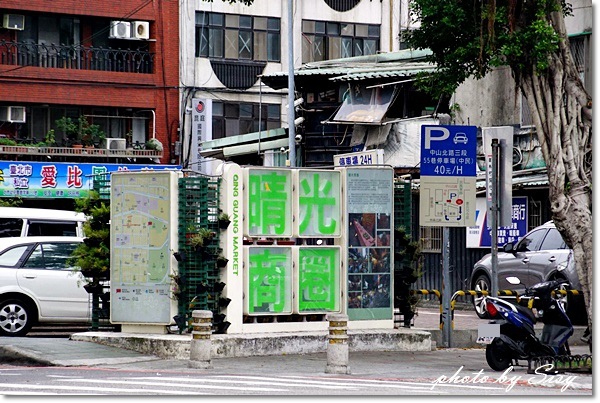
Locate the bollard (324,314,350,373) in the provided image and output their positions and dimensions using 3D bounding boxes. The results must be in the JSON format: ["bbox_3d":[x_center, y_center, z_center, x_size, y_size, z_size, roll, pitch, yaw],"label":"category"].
[{"bbox_3d":[0.445,1.689,40.000,0.290,0.710,0.290,0,-1,0],"label":"bollard"}]

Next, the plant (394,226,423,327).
[{"bbox_3d":[1.539,1.088,48.300,0.440,1.450,0.440,-1,-1,39],"label":"plant"}]

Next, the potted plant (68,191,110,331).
[{"bbox_3d":[-2.923,0.827,47.300,0.600,1.950,0.480,-1,-1,40],"label":"potted plant"}]

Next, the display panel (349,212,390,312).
[{"bbox_3d":[0.942,0.834,47.704,0.120,1.356,0.965,-1,-1,39],"label":"display panel"}]

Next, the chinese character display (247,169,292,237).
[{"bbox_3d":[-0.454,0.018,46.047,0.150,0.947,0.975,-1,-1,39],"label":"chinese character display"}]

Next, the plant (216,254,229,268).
[{"bbox_3d":[-1.056,0.818,46.000,0.160,0.200,0.160,0,-1,39],"label":"plant"}]

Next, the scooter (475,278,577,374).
[{"bbox_3d":[2.809,1.485,41.300,0.680,1.130,1.780,-1,-1,41],"label":"scooter"}]

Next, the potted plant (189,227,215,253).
[{"bbox_3d":[-1.319,0.509,45.200,0.350,0.350,0.300,0,-1,-11],"label":"potted plant"}]

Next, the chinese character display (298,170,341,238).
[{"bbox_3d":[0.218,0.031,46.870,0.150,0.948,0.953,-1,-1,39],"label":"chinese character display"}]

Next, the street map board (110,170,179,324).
[{"bbox_3d":[-2.135,0.647,46.461,1.080,2.100,0.170,-1,-1,40],"label":"street map board"}]

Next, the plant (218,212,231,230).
[{"bbox_3d":[-1.029,0.273,46.000,0.160,0.240,0.160,0,-1,39],"label":"plant"}]

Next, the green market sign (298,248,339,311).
[{"bbox_3d":[0.238,1.103,47.435,0.120,0.960,0.950,0,-1,39],"label":"green market sign"}]

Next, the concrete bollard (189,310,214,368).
[{"bbox_3d":[-1.227,1.701,41.600,0.290,0.710,0.290,0,-1,0],"label":"concrete bollard"}]

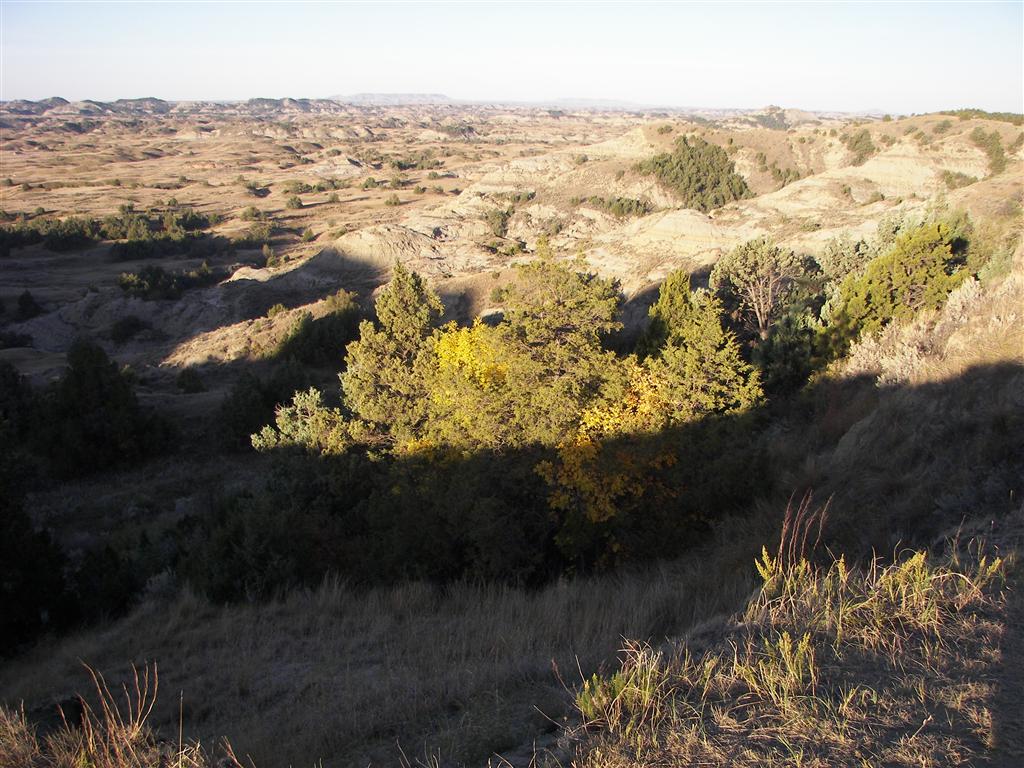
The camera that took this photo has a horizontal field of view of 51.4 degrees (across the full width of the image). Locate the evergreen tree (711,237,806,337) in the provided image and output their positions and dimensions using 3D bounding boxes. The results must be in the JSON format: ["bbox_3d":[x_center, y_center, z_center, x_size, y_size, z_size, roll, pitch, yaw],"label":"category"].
[{"bbox_3d":[8.760,-3.372,38.000,3.250,3.640,2.930,4,15,13],"label":"evergreen tree"}]

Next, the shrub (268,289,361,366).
[{"bbox_3d":[-10.200,-2.918,55.000,4.610,4.030,4.150,-2,15,-10],"label":"shrub"}]

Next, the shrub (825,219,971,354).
[{"bbox_3d":[9.774,-2.472,27.000,3.590,3.450,3.230,6,16,19],"label":"shrub"}]

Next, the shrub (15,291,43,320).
[{"bbox_3d":[-38.593,-6.266,85.000,2.170,2.390,1.950,-6,16,-24],"label":"shrub"}]

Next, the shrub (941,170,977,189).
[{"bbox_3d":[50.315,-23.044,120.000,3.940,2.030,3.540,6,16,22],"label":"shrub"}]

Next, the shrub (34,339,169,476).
[{"bbox_3d":[-16.961,0.971,44.000,5.370,5.700,4.830,-5,16,-21],"label":"shrub"}]

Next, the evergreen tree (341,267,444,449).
[{"bbox_3d":[-3.030,-0.596,27.000,2.460,4.970,2.210,-1,15,-6],"label":"evergreen tree"}]

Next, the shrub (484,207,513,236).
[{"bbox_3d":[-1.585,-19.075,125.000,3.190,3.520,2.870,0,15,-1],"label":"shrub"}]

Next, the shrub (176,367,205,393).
[{"bbox_3d":[-18.114,-0.254,60.000,1.530,1.460,1.380,-4,15,-17],"label":"shrub"}]

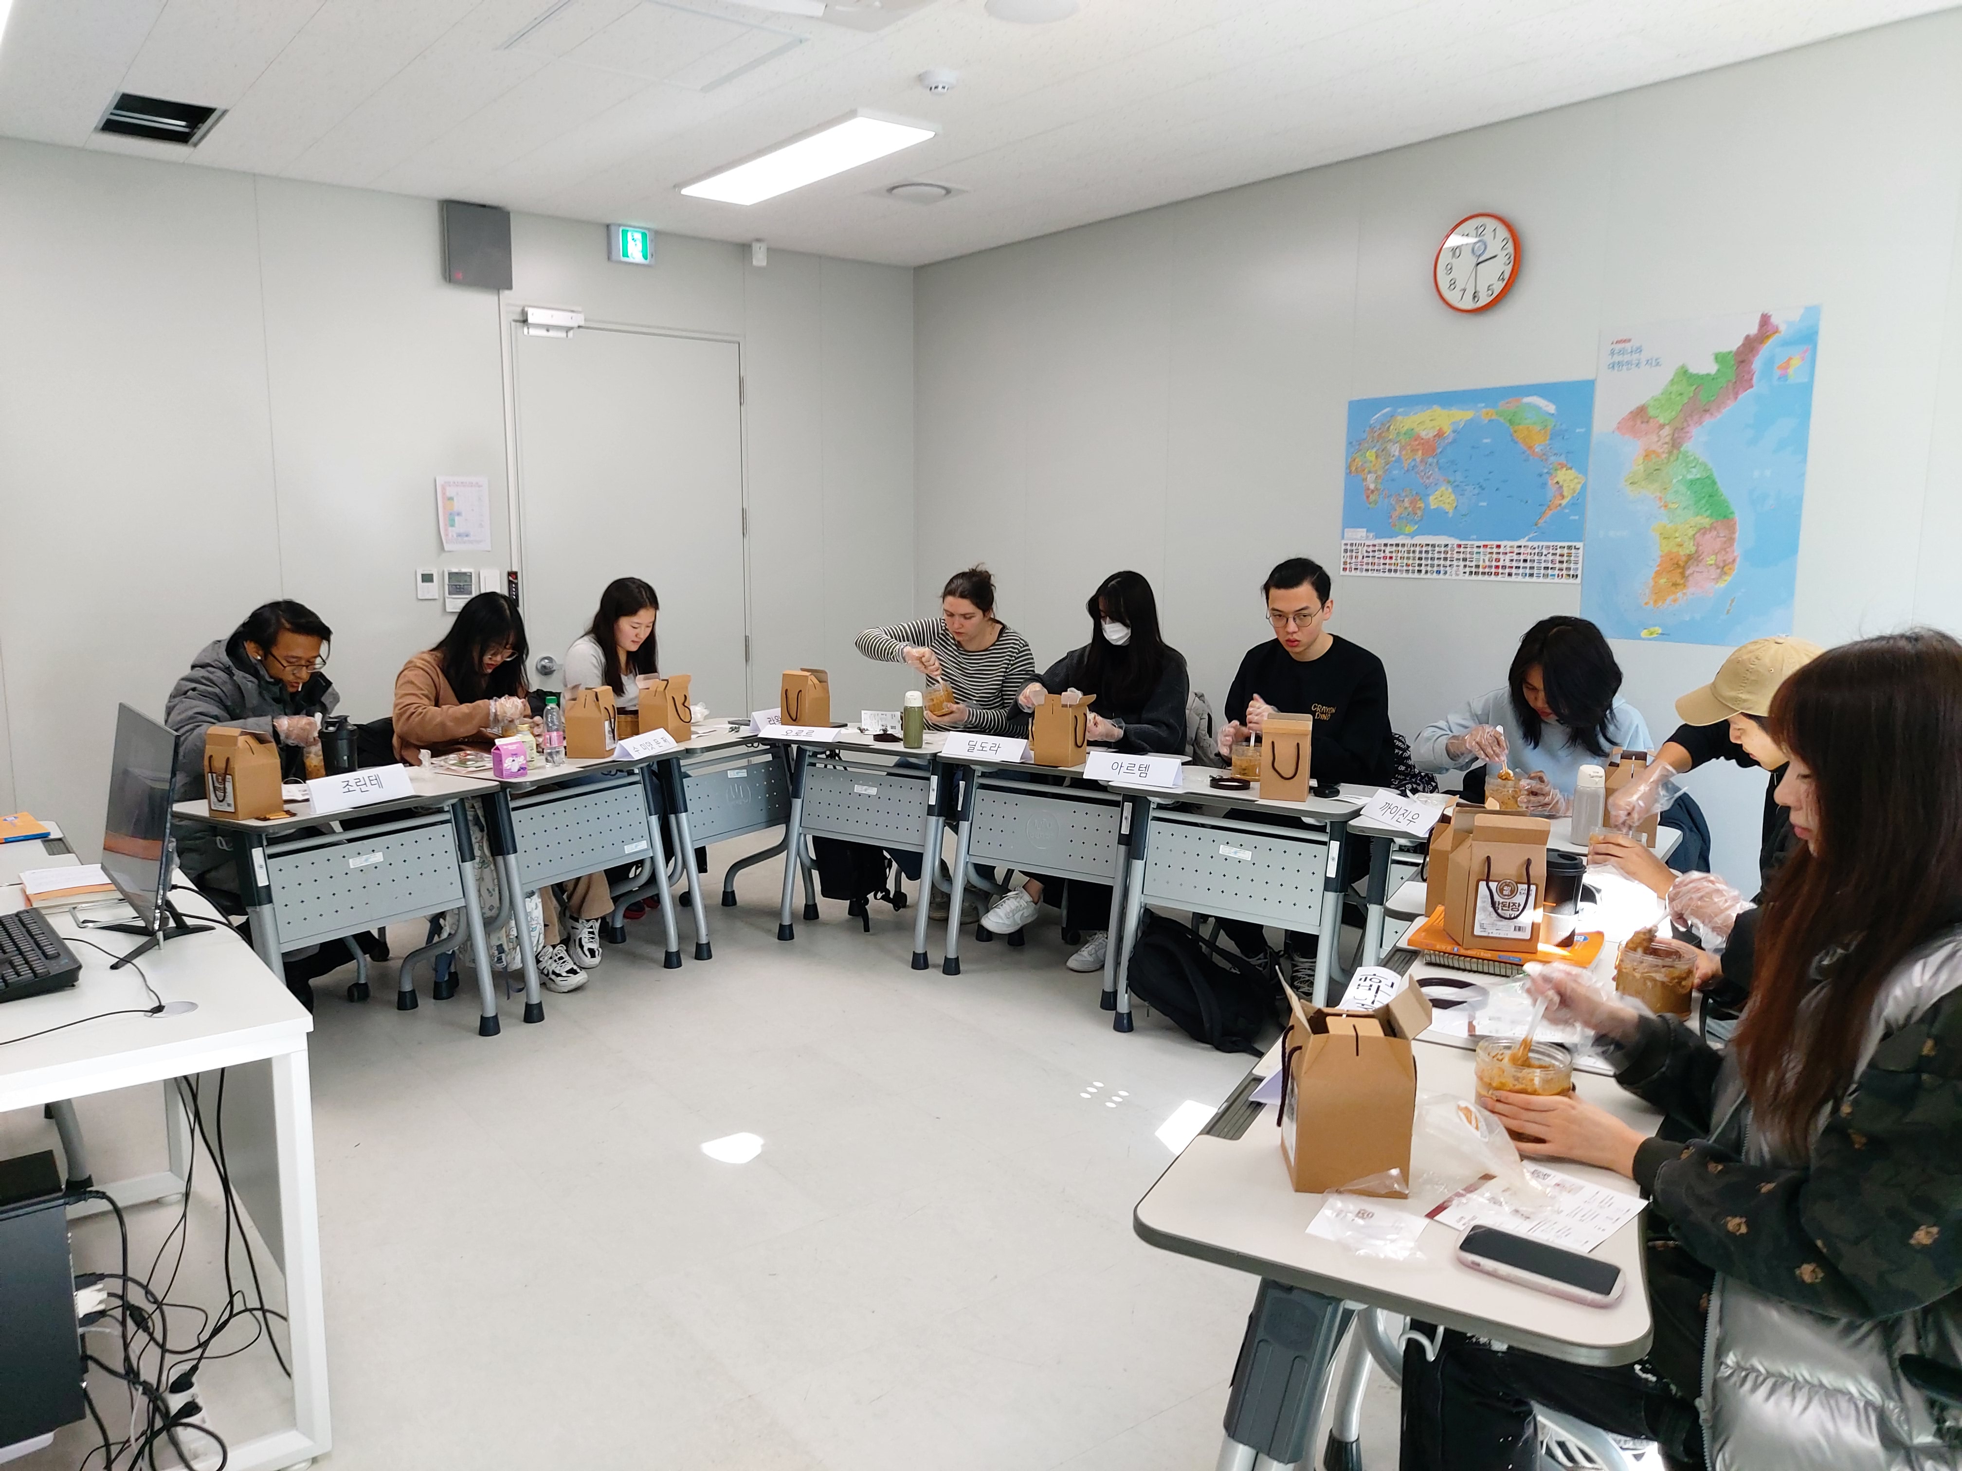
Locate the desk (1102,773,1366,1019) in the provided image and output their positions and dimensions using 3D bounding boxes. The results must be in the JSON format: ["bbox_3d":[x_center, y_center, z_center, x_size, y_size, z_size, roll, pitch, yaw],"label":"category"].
[{"bbox_3d":[0.801,0.510,4.159,0.735,0.734,0.505,6,10,35],"label":"desk"}]

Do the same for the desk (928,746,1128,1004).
[{"bbox_3d":[0.292,0.417,4.633,0.735,0.710,0.500,6,10,37],"label":"desk"}]

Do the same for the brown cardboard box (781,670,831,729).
[{"bbox_3d":[-0.650,-0.140,5.245,0.125,0.210,0.125,7,10,36],"label":"brown cardboard box"}]

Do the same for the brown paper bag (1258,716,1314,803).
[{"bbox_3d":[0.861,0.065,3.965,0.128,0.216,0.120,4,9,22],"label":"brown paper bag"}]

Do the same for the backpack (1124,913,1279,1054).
[{"bbox_3d":[0.649,0.711,4.168,0.210,0.270,0.430,-33,62,-30],"label":"backpack"}]

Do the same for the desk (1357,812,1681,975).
[{"bbox_3d":[1.358,0.598,3.644,0.731,0.745,0.505,5,10,31],"label":"desk"}]

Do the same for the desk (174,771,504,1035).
[{"bbox_3d":[-1.812,0.532,4.018,0.505,0.745,0.731,6,10,33],"label":"desk"}]

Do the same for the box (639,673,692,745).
[{"bbox_3d":[-1.077,-0.087,4.847,0.125,0.215,0.125,4,9,20],"label":"box"}]

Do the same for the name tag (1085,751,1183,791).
[{"bbox_3d":[0.453,0.099,4.176,0.292,0.068,0.080,5,10,30],"label":"name tag"}]

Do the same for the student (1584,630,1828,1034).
[{"bbox_3d":[1.549,0.425,2.757,0.780,1.230,0.520,4,9,27],"label":"student"}]

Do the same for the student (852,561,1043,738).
[{"bbox_3d":[-0.128,0.035,5.349,0.620,1.310,0.640,5,10,29],"label":"student"}]

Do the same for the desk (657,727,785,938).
[{"bbox_3d":[-0.989,0.344,5.183,0.505,0.734,0.735,5,10,30],"label":"desk"}]

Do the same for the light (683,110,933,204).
[{"bbox_3d":[-0.608,-1.911,4.729,0.315,0.030,1.190,-6,10,-38],"label":"light"}]

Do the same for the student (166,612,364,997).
[{"bbox_3d":[-2.136,0.223,4.351,0.720,1.250,0.540,4,9,25],"label":"student"}]

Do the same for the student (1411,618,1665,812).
[{"bbox_3d":[1.556,0.277,3.815,0.600,1.220,0.720,5,9,29],"label":"student"}]

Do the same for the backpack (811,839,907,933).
[{"bbox_3d":[-0.461,0.356,5.178,0.200,0.460,0.270,-2,9,-15],"label":"backpack"}]

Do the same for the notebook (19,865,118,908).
[{"bbox_3d":[-1.866,0.305,2.933,0.180,0.035,0.205,-6,10,-37],"label":"notebook"}]

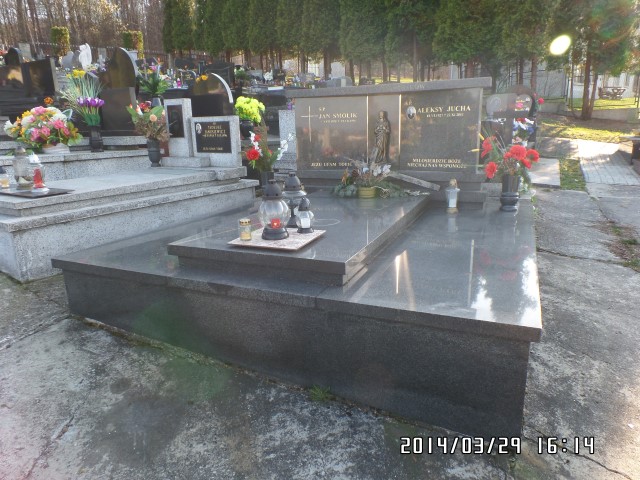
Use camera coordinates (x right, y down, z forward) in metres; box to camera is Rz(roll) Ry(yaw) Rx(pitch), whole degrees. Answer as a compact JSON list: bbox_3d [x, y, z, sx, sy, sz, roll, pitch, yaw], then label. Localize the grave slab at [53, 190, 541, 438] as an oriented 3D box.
[{"bbox_3d":[0.150,0.058,3.176,2.579,0.543,2.647,5,16,25],"label":"grave slab"}]

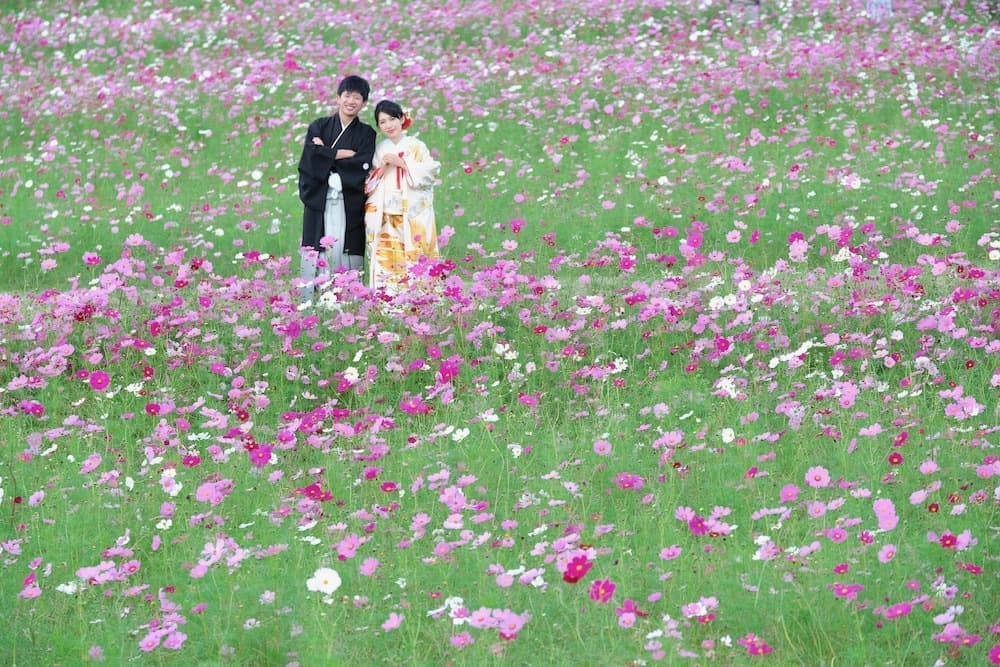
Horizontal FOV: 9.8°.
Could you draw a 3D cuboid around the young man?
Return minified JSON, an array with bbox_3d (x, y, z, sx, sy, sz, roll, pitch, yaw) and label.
[{"bbox_3d":[-1.100,-0.897,39.500,0.528,1.713,0.420,0,4,0],"label":"young man"}]

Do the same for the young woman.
[{"bbox_3d":[-0.660,-0.813,39.500,0.515,1.530,0.430,1,4,7],"label":"young woman"}]

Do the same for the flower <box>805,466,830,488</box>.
[{"bbox_3d":[1.226,0.555,22.500,0.098,0.085,0.035,0,-17,0],"label":"flower"}]

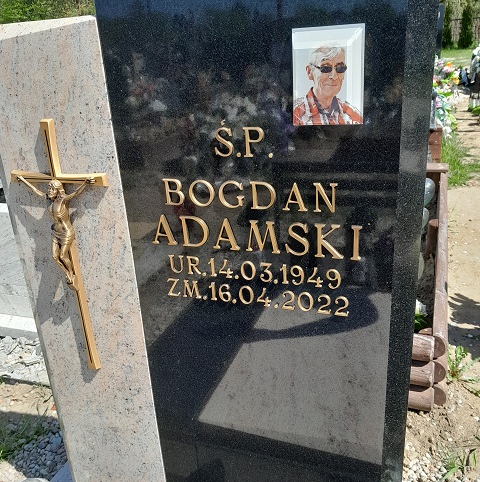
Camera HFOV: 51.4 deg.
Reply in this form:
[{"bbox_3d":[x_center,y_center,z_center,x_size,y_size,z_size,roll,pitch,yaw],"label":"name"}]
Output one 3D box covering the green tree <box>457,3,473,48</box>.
[{"bbox_3d":[13.071,-12.461,29.000,0.820,2.450,0.820,5,24,22],"label":"green tree"}]

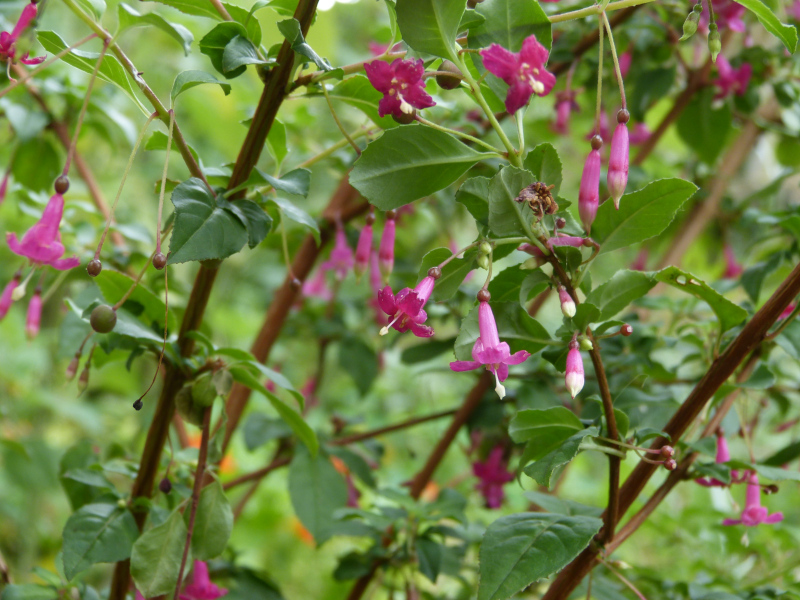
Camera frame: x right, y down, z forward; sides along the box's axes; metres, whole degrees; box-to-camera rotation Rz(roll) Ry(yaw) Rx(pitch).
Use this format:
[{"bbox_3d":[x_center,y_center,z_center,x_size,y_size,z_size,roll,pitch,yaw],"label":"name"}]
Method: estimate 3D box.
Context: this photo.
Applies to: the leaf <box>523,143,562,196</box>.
[{"bbox_3d":[0.066,-0.058,0.670,0.020,0.034,0.009,6,17,-2],"label":"leaf"}]

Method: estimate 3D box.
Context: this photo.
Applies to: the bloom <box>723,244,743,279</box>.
[{"bbox_3d":[0.302,-0.035,1.300,0.021,0.033,0.021,0,5,0],"label":"bloom"}]

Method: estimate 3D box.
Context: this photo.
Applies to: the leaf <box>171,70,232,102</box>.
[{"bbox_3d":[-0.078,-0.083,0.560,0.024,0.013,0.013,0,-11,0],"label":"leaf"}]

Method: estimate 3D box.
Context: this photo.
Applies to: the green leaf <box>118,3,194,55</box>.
[{"bbox_3d":[-0.128,-0.142,0.750,0.042,0.020,0.024,15,12,-5],"label":"green leaf"}]

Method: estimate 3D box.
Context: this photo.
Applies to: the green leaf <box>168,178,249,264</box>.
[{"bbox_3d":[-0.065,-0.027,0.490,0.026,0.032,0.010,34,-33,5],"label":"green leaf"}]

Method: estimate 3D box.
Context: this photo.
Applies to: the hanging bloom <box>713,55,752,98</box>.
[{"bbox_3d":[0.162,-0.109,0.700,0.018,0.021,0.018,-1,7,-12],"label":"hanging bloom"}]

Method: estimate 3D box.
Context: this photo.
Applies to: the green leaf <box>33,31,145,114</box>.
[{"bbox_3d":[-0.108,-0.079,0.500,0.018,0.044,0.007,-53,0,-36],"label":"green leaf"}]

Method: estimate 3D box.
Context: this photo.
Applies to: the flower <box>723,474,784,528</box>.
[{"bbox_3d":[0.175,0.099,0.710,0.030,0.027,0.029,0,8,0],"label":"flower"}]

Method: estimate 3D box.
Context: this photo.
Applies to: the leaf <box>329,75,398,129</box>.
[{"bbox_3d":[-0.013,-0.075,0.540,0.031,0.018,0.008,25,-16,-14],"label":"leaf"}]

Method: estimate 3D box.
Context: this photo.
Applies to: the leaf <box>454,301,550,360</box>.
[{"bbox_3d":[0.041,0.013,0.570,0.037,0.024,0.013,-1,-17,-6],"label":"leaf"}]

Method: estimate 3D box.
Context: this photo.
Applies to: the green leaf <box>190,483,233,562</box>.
[{"bbox_3d":[-0.096,0.110,0.720,0.023,0.042,0.010,7,17,-8],"label":"green leaf"}]

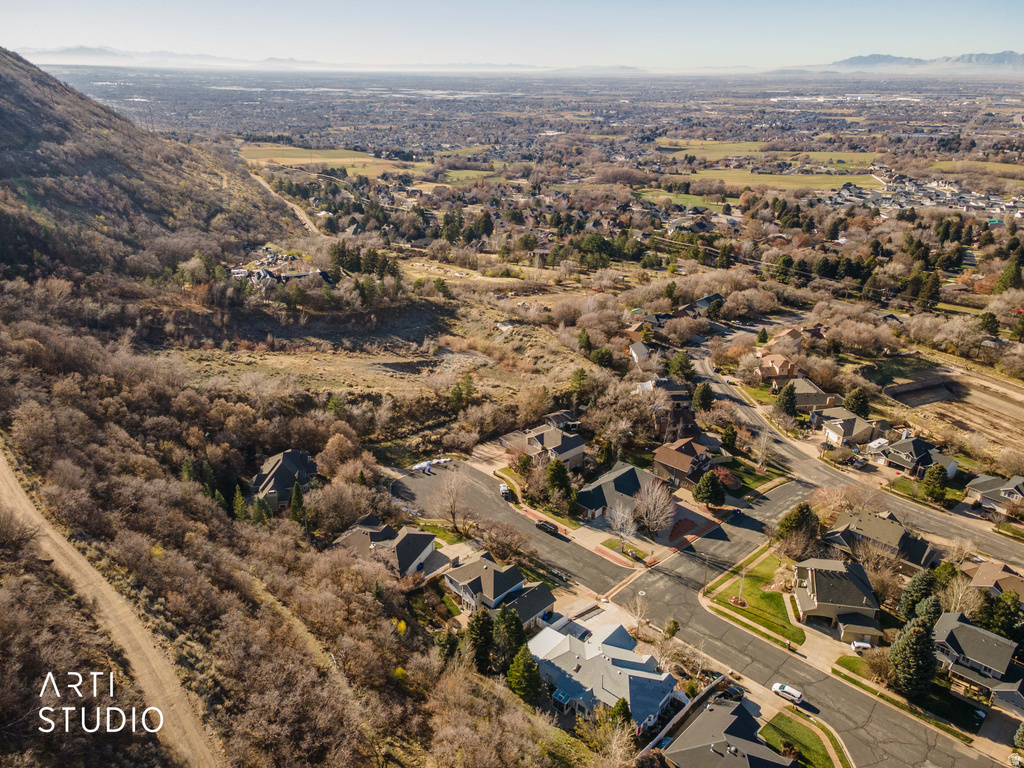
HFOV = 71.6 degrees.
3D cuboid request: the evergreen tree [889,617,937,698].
[{"bbox_3d":[66.830,44.930,117.490,7.000,15.500,7.000,0,24,0],"label":"evergreen tree"}]

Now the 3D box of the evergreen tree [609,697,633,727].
[{"bbox_3d":[17.810,53.663,116.004,3.676,6.238,3.676,0,24,0],"label":"evergreen tree"}]

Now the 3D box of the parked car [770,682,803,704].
[{"bbox_3d":[48.190,53.850,124.180,4.750,1.650,1.870,18,30,35],"label":"parked car"}]

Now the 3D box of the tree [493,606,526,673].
[{"bbox_3d":[-0.350,43.870,124.140,6.200,13.860,6.200,0,24,0],"label":"tree"}]

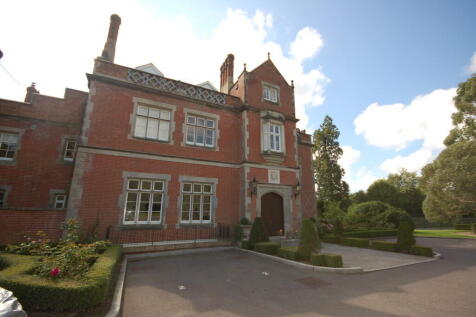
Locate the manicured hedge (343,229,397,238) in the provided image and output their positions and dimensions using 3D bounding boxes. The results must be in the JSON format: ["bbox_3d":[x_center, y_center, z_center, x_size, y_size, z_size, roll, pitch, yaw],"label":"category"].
[{"bbox_3d":[7.503,4.349,11.410,4.040,0.400,0.550,3,-13,-14],"label":"manicured hedge"}]

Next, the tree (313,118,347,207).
[{"bbox_3d":[12.283,0.949,26.724,4.555,14.044,4.555,-5,-14,24],"label":"tree"}]

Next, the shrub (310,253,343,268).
[{"bbox_3d":[2.901,3.308,6.559,0.941,0.340,0.420,-2,-13,12],"label":"shrub"}]

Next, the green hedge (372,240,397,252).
[{"bbox_3d":[7.594,4.462,10.047,0.492,0.424,1.231,7,-14,-26],"label":"green hedge"}]

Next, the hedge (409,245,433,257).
[{"bbox_3d":[7.096,3.537,7.642,0.450,0.330,0.620,12,-17,-43],"label":"hedge"}]

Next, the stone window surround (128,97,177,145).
[{"bbox_3d":[-4.397,-1.903,10.378,2.220,2.180,0.250,6,-14,-26],"label":"stone window surround"}]

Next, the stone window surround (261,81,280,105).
[{"bbox_3d":[2.266,-4.410,13.547,1.500,1.380,0.250,6,-14,-26],"label":"stone window surround"}]

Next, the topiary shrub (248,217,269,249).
[{"bbox_3d":[1.100,4.043,10.837,1.050,1.630,1.050,1,-13,0],"label":"topiary shrub"}]

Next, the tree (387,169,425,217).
[{"bbox_3d":[28.053,5.527,33.496,6.200,7.650,6.000,-10,-16,39],"label":"tree"}]

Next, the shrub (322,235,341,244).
[{"bbox_3d":[4.723,4.133,10.162,0.902,0.330,0.550,-6,-14,27],"label":"shrub"}]

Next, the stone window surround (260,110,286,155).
[{"bbox_3d":[2.215,-1.528,12.038,1.800,2.660,0.450,7,-14,-26],"label":"stone window surround"}]

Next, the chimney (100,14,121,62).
[{"bbox_3d":[-8.352,-8.017,13.186,0.630,3.650,0.630,7,-14,-26],"label":"chimney"}]

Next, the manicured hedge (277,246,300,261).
[{"bbox_3d":[2.355,3.912,8.189,0.570,0.380,1.200,7,-14,-26],"label":"manicured hedge"}]

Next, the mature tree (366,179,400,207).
[{"bbox_3d":[21.683,5.918,29.403,4.616,5.764,4.616,-8,-15,35],"label":"mature tree"}]

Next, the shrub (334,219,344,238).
[{"bbox_3d":[5.988,4.352,11.885,0.580,1.420,0.580,7,-14,-26],"label":"shrub"}]

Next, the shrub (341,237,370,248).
[{"bbox_3d":[6.285,4.481,10.518,0.550,0.410,1.400,7,-14,-26],"label":"shrub"}]

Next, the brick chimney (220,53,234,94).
[{"bbox_3d":[-0.967,-6.569,16.760,0.560,3.400,1.800,7,-14,-26],"label":"brick chimney"}]

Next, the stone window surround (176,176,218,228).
[{"bbox_3d":[-2.007,2.150,9.985,2.030,2.430,0.250,7,-14,-26],"label":"stone window surround"}]

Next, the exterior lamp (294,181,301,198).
[{"bbox_3d":[3.784,2.005,12.572,0.280,1.170,0.450,6,-14,-26],"label":"exterior lamp"}]

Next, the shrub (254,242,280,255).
[{"bbox_3d":[1.256,3.641,8.091,0.992,0.300,0.470,-4,-13,21],"label":"shrub"}]

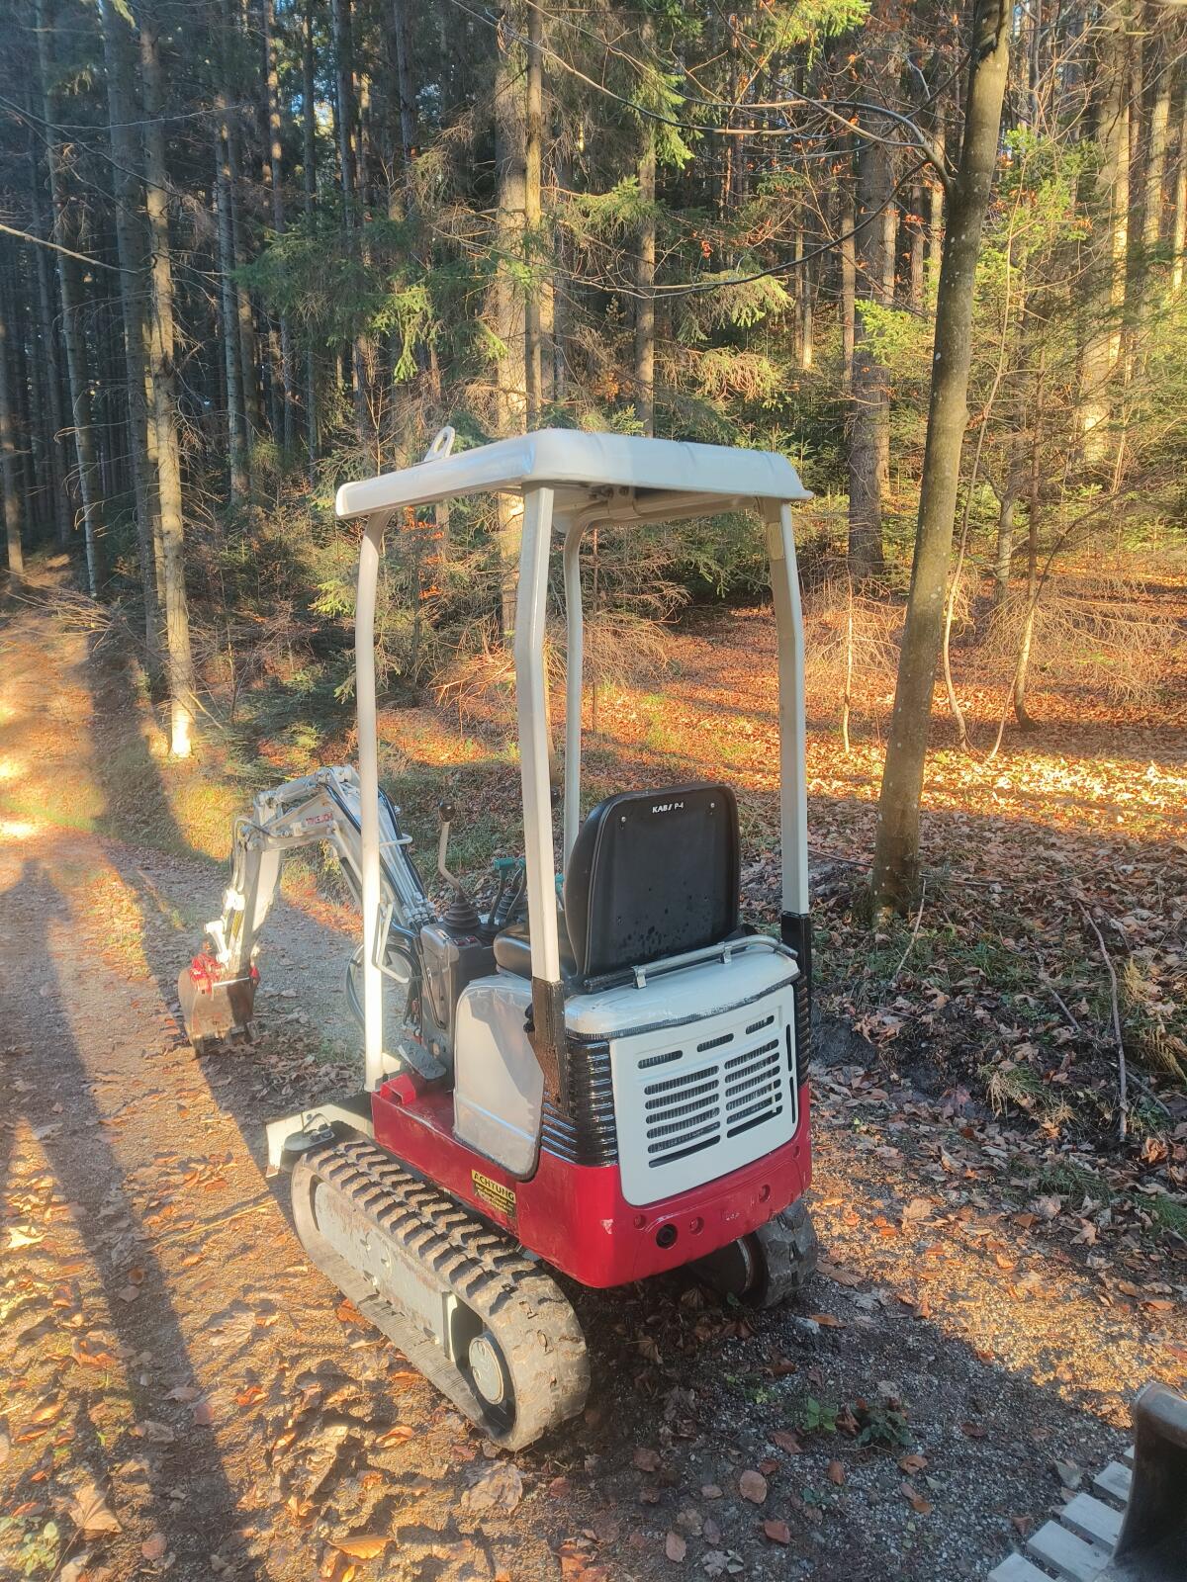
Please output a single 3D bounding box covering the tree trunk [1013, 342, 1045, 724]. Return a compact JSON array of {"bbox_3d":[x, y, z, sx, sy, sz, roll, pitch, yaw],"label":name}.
[{"bbox_3d":[3.544,-1.971,8.839,0.140,2.982,0.140,3,9,21],"label":"tree trunk"}]

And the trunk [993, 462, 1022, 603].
[{"bbox_3d":[5.011,-3.122,13.297,0.170,1.684,0.170,7,10,19],"label":"trunk"}]

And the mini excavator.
[{"bbox_3d":[-0.625,0.171,3.466,0.915,2.130,2.910,-7,10,-37],"label":"mini excavator"}]

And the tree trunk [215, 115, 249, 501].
[{"bbox_3d":[-6.283,-8.326,19.077,0.300,6.397,0.300,-3,8,-17],"label":"tree trunk"}]

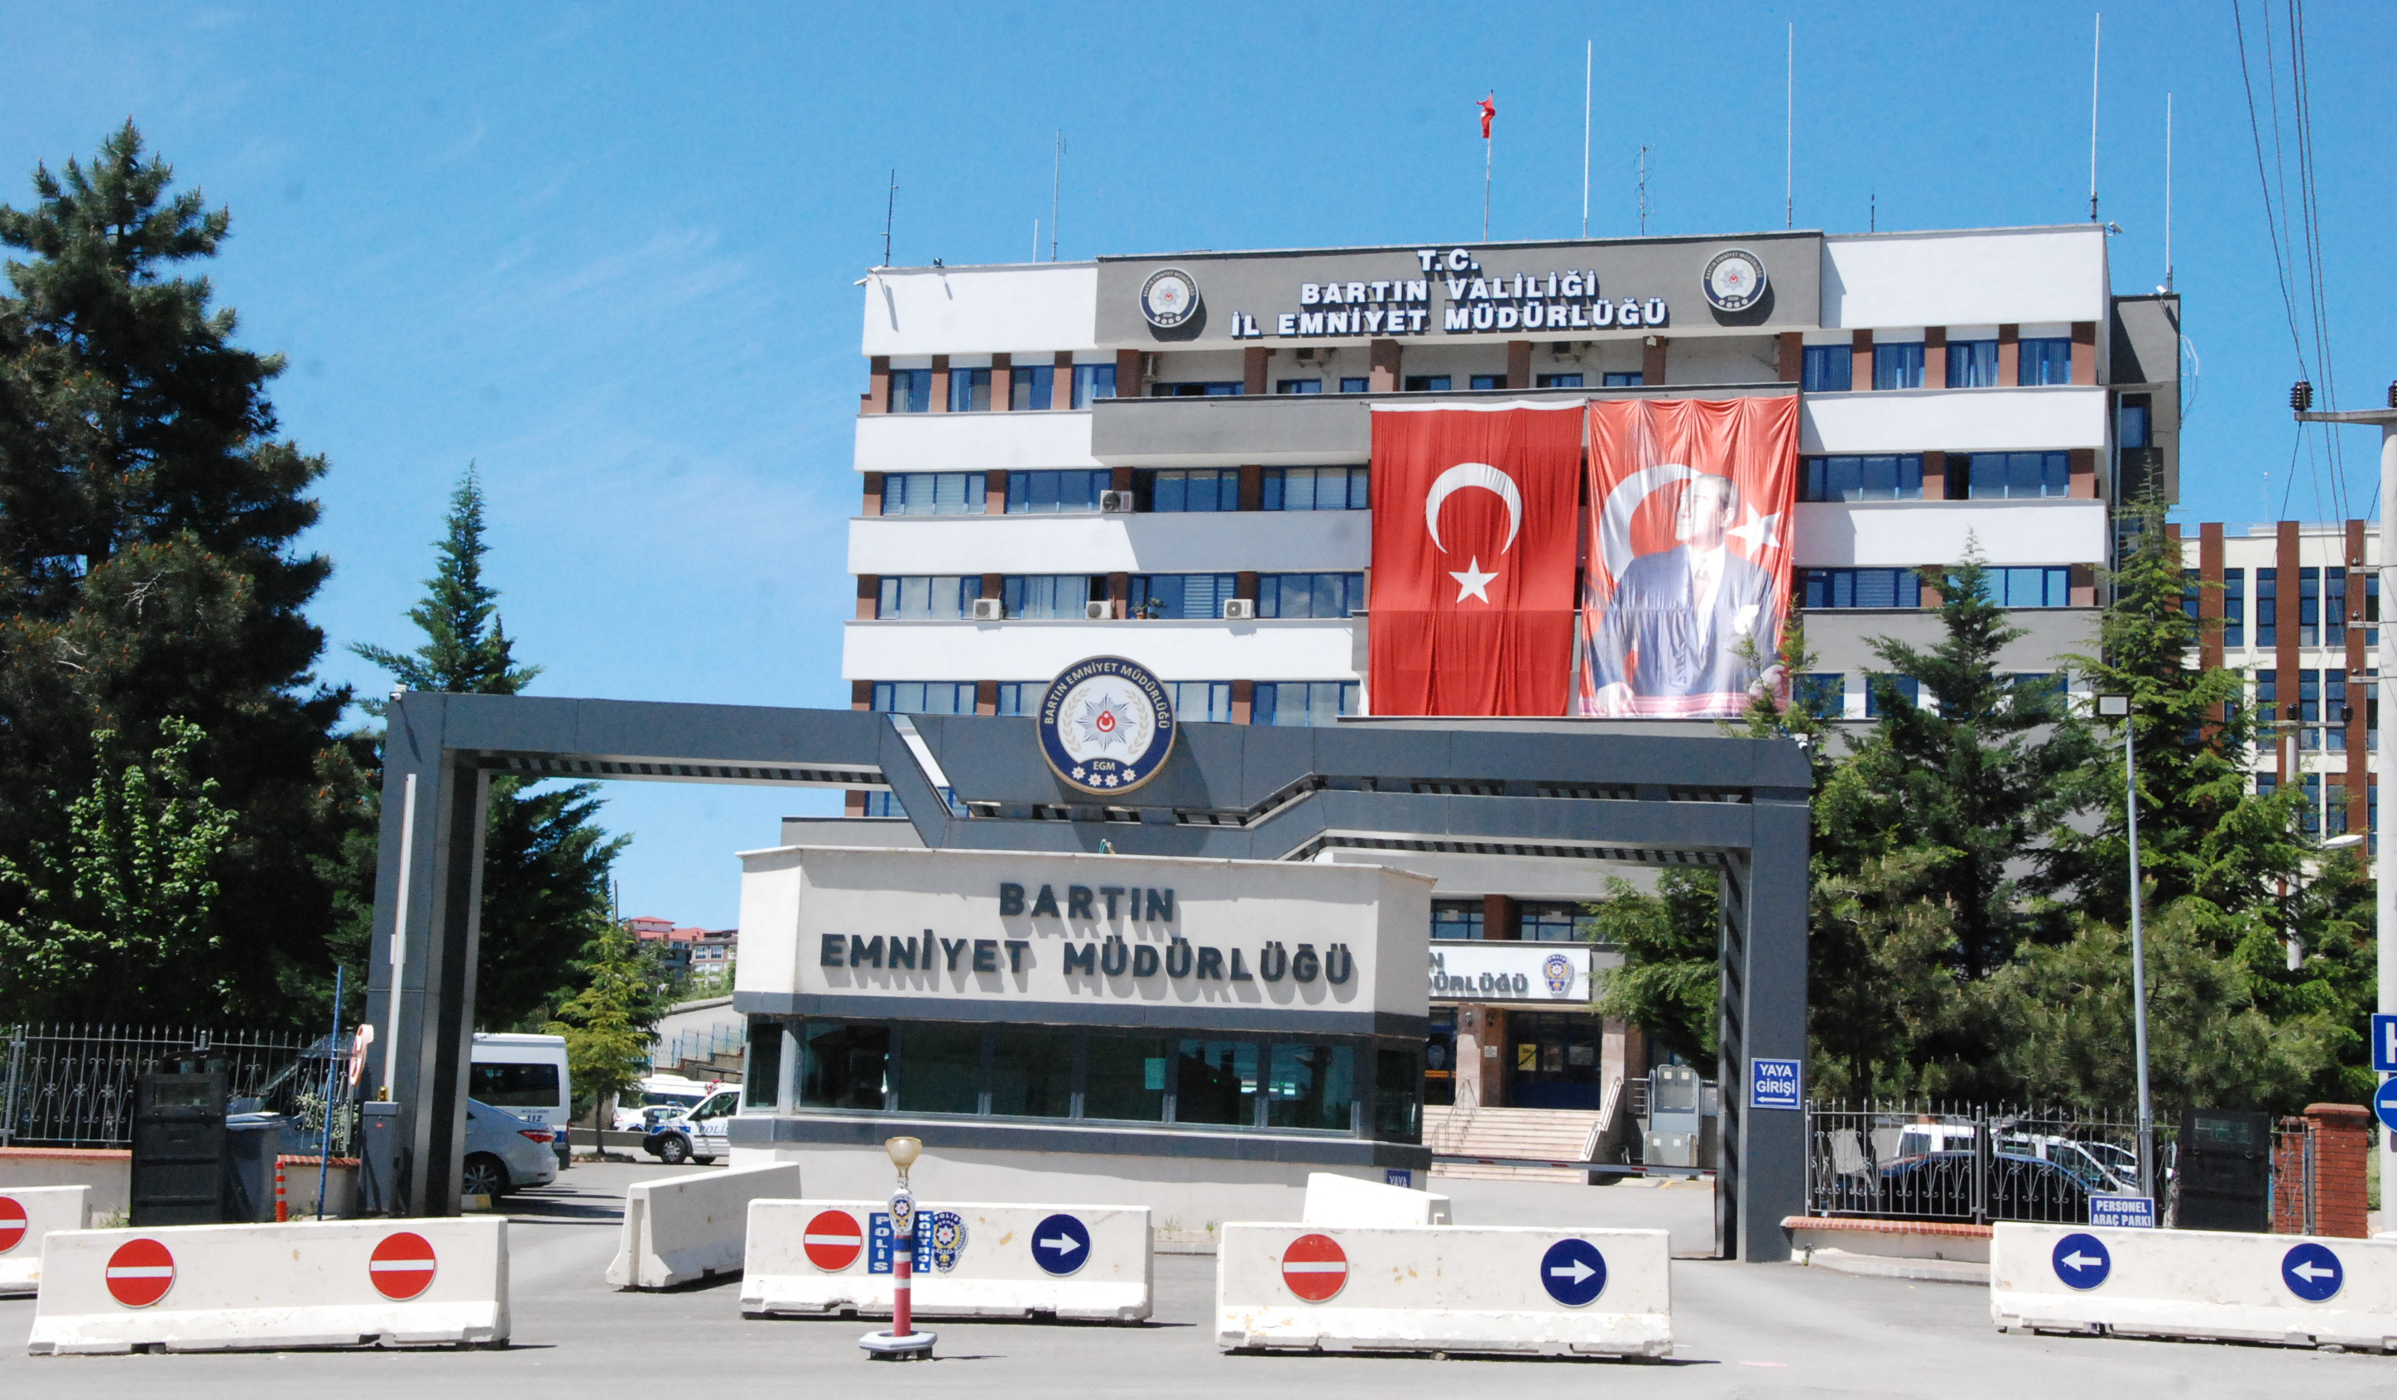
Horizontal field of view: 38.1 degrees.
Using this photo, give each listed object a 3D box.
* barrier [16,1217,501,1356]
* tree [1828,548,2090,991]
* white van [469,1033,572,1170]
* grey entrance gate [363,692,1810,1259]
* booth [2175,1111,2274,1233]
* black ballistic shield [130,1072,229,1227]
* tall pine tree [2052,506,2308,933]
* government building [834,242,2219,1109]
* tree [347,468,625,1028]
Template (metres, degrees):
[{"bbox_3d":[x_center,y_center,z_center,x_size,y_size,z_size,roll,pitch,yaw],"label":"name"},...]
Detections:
[{"bbox_3d":[-6.161,3.928,23.143,3.030,0.800,0.585,-1,-9,0],"label":"barrier"},{"bbox_3d":[15.551,3.903,71.143,5.713,14.064,5.713,2,-7,0],"label":"tree"},{"bbox_3d":[-15.891,7.942,69.300,6.800,2.720,2.000,3,-7,-6],"label":"white van"},{"bbox_3d":[-1.297,3.636,44.936,17.900,6.500,2.700,2,-7,1],"label":"grey entrance gate"},{"bbox_3d":[11.436,5.598,38.722,0.970,2.000,0.700,1,-7,8],"label":"booth"},{"bbox_3d":[-10.461,4.652,35.906,0.960,1.640,0.500,-1,-8,2],"label":"black ballistic shield"},{"bbox_3d":[15.841,2.616,57.795,5.200,12.300,5.200,2,-7,0],"label":"tall pine tree"},{"bbox_3d":[10.372,1.255,109.681,40.204,27.689,20.000,0,-7,17],"label":"government building"},{"bbox_3d":[-13.193,1.954,60.814,6.200,12.600,6.200,2,-7,0],"label":"tree"}]

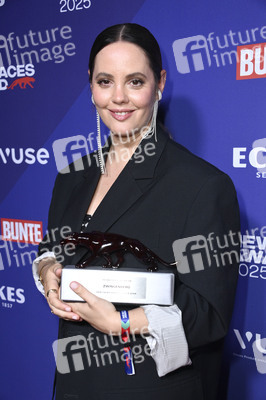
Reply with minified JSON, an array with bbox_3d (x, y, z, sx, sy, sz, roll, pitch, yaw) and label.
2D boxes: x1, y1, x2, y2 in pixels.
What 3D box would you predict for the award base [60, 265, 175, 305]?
[{"bbox_3d":[-0.027,0.157,0.907,0.204,0.057,0.053,3,0,0],"label":"award base"}]

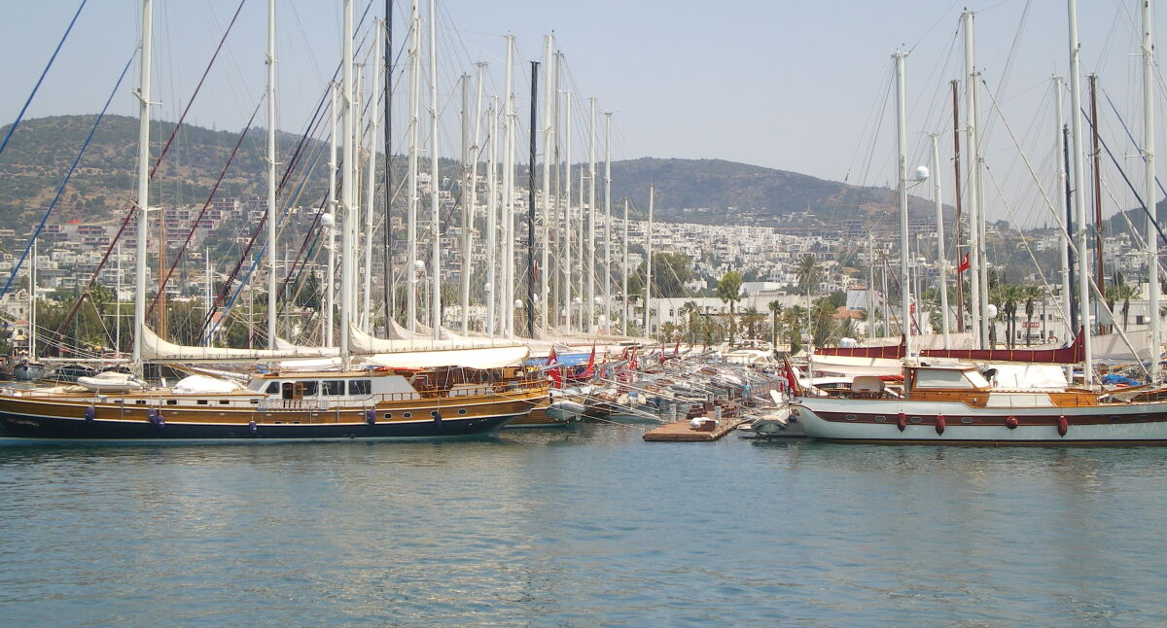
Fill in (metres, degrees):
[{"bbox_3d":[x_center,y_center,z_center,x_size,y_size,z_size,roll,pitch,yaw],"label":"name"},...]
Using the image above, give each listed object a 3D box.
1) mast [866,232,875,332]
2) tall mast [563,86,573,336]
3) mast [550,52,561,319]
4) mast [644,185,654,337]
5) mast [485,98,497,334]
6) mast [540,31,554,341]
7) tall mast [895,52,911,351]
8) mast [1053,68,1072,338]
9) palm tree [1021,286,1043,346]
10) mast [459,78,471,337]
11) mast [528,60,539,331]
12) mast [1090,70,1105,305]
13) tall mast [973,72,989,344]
[{"bbox_3d":[28.338,-1.479,215.000,0.250,12.977,0.250,0,0,0],"label":"mast"},{"bbox_3d":[-1.266,-7.469,187.000,0.340,23.154,0.340,0,0,0],"label":"tall mast"},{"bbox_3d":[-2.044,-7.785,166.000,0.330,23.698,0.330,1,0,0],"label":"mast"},{"bbox_3d":[6.036,-3.772,200.000,0.300,15.989,0.300,2,0,0],"label":"mast"},{"bbox_3d":[-7.689,-6.750,180.000,0.360,21.570,0.360,1,0,0],"label":"mast"},{"bbox_3d":[-2.937,-8.900,174.000,0.460,26.600,0.460,1,0,0],"label":"mast"},{"bbox_3d":[16.146,-4.491,110.000,0.360,17.434,0.360,-2,0,0],"label":"tall mast"},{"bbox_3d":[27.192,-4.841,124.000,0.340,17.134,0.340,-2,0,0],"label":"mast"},{"bbox_3d":[70.660,0.612,345.000,3.500,10.258,3.500,0,0,0],"label":"palm tree"},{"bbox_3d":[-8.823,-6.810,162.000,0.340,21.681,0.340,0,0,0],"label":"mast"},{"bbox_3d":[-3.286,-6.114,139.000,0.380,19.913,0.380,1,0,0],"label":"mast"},{"bbox_3d":[32.907,-5.702,140.000,0.320,19.121,0.320,-2,0,0],"label":"mast"},{"bbox_3d":[24.697,-5.239,136.000,0.400,19.290,0.400,-2,0,0],"label":"tall mast"}]

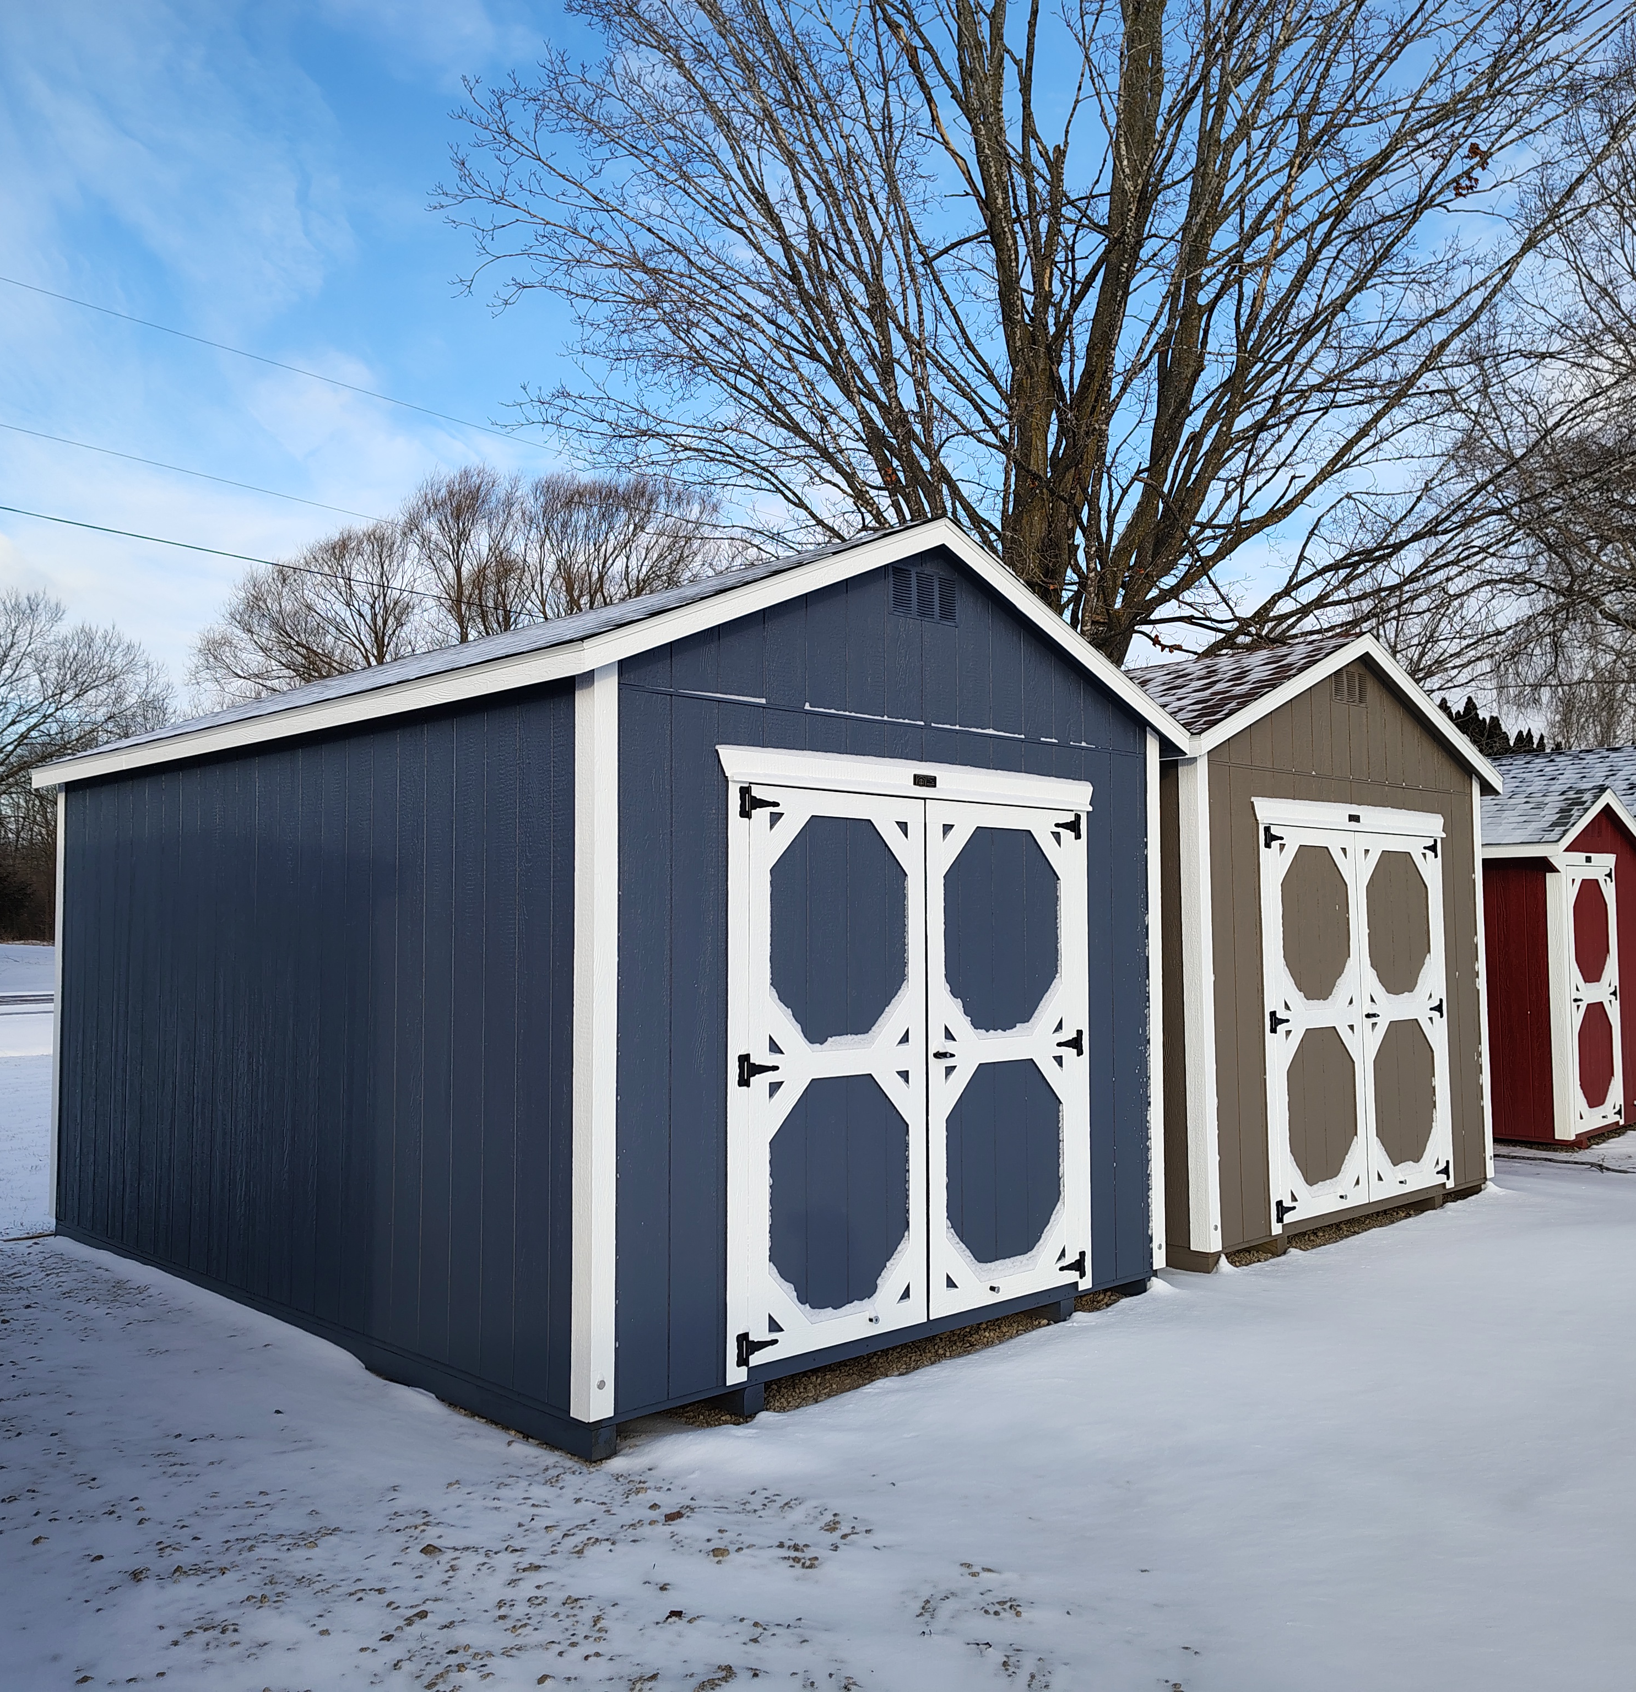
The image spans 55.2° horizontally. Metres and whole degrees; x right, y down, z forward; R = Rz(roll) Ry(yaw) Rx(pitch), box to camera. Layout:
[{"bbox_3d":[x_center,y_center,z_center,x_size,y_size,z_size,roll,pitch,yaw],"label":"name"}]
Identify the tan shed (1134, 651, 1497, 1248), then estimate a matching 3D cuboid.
[{"bbox_3d":[1.415,0.560,10.016,3.260,3.190,4.600,2,-4,-43],"label":"tan shed"}]

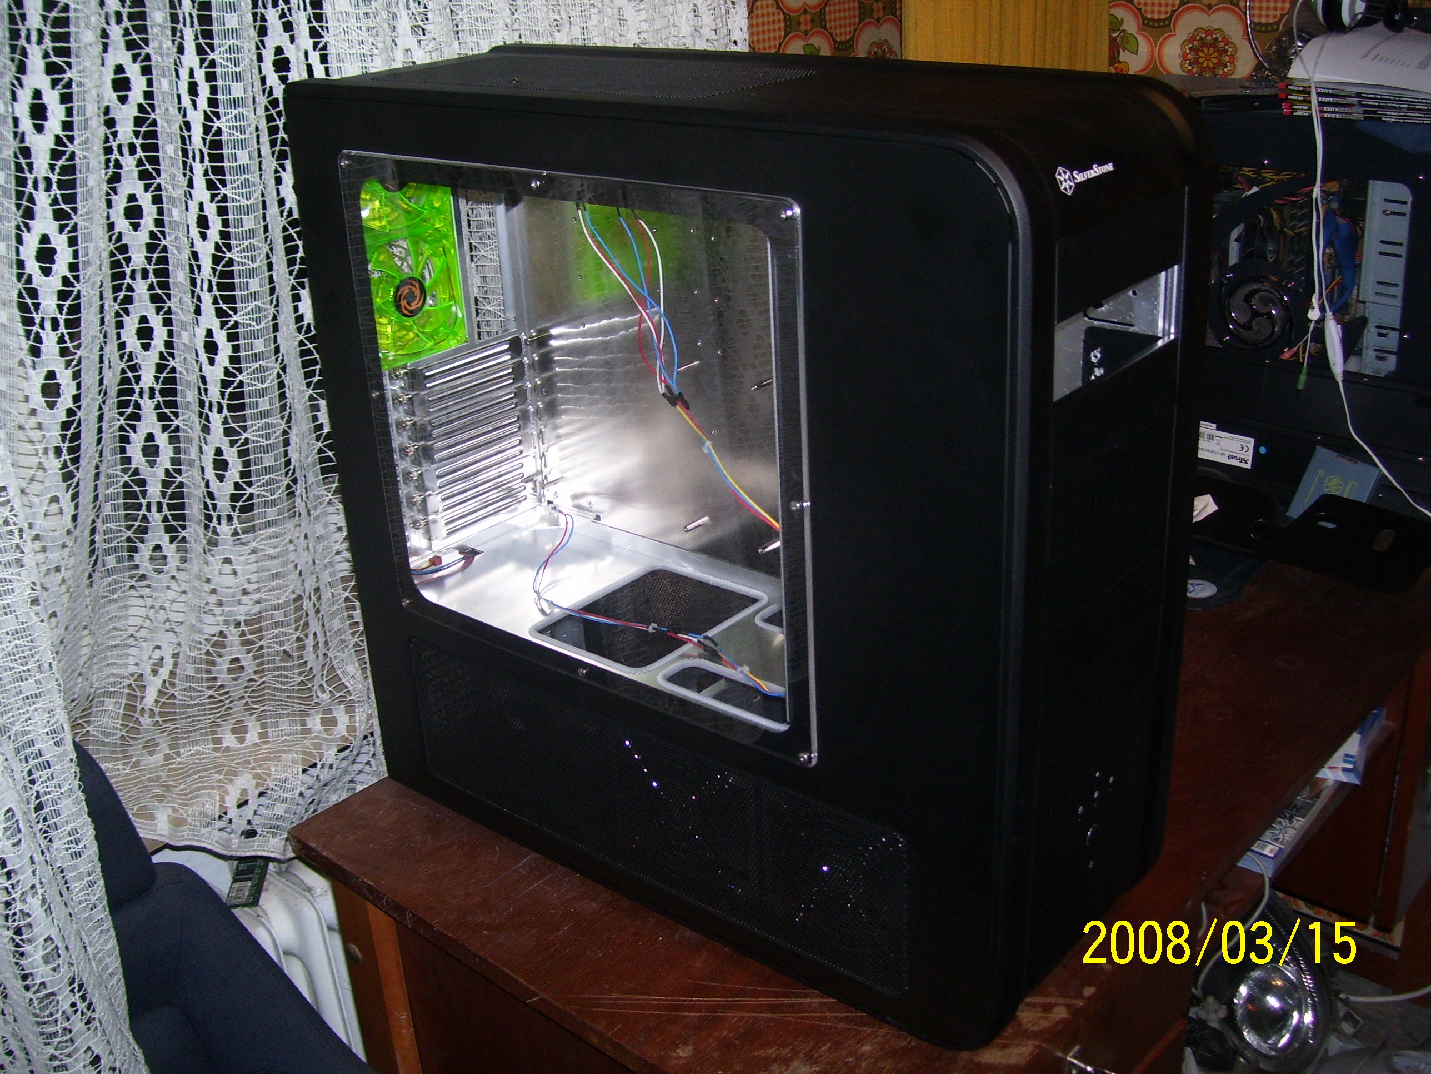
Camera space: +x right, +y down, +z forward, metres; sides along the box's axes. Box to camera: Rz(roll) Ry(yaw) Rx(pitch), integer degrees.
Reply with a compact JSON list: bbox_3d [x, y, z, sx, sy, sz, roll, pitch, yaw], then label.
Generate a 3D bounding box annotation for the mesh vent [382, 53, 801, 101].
[{"bbox_3d":[-0.086,-0.297,1.002,0.288,0.010,0.130,16,30,37],"label":"mesh vent"}]

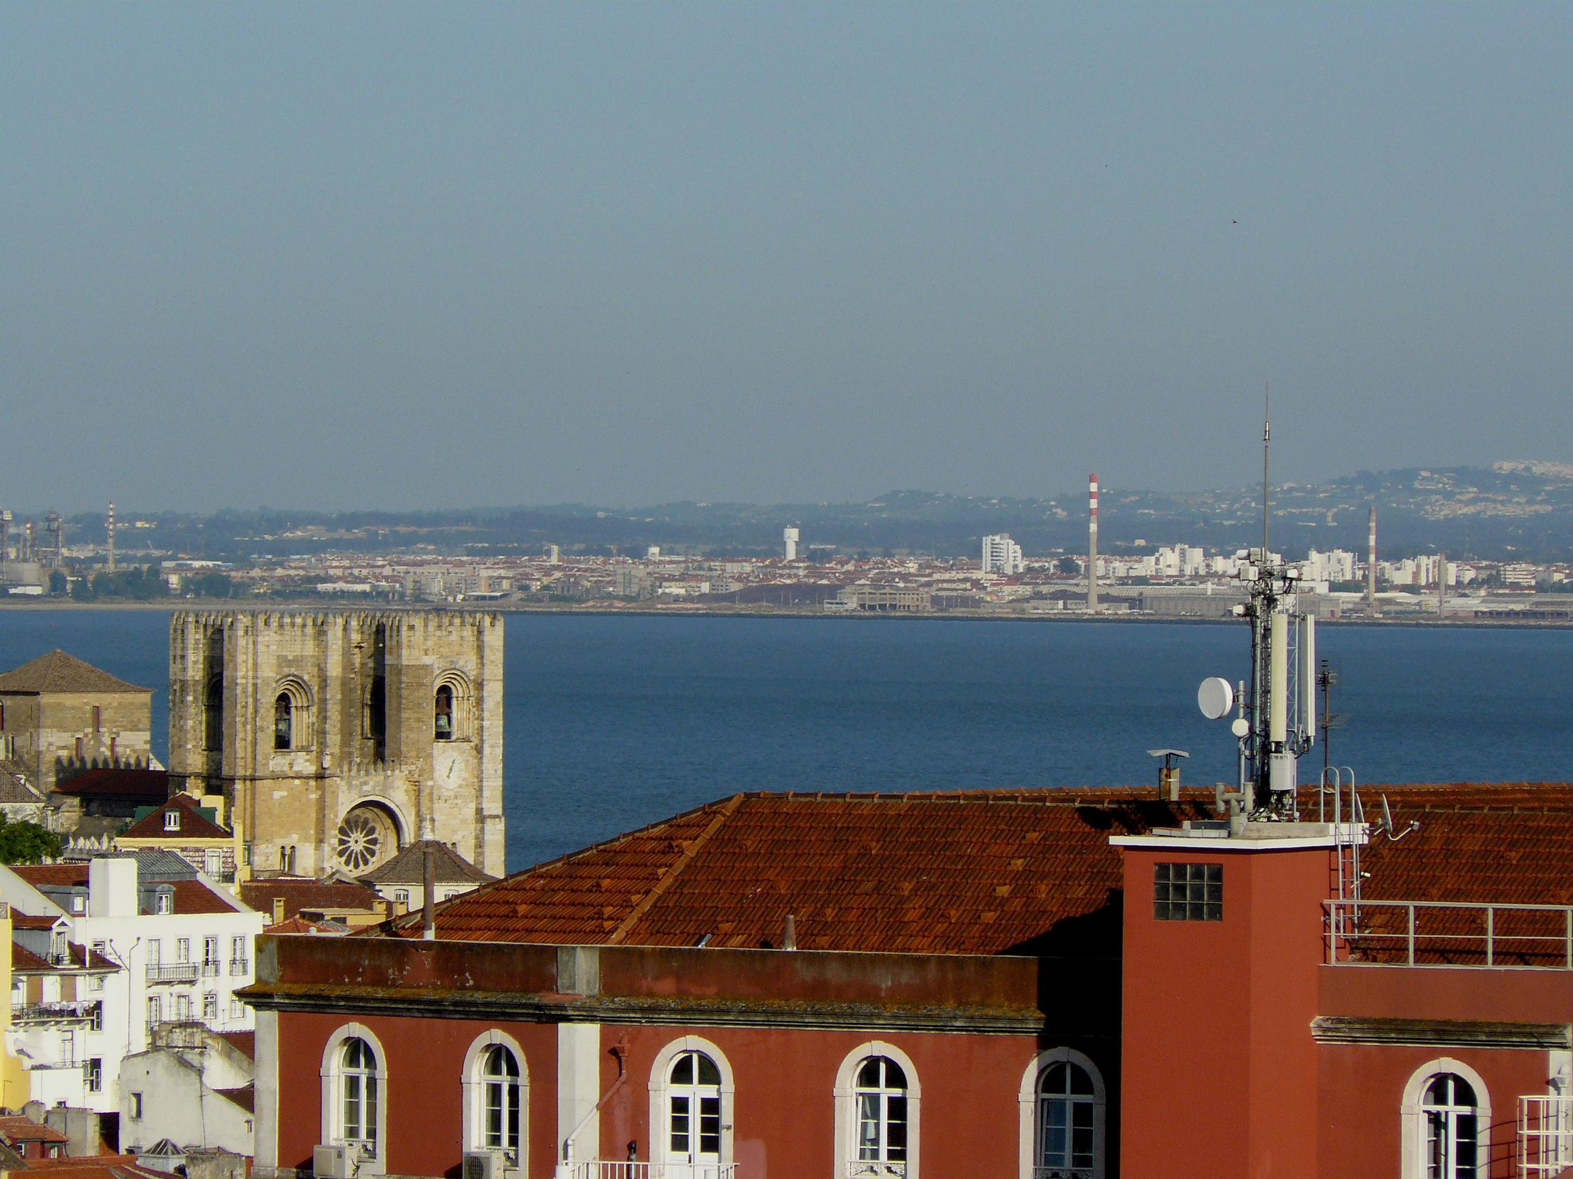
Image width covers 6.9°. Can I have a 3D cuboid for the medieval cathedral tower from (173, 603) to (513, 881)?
[{"bbox_3d":[-39.316,17.241,1140.000,29.500,31.000,10.000,0,1,-40],"label":"medieval cathedral tower"}]

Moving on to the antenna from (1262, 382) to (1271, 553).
[{"bbox_3d":[7.181,-1.810,195.000,0.090,2.650,0.090,1,0,0],"label":"antenna"}]

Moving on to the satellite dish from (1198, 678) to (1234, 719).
[{"bbox_3d":[6.450,1.635,195.000,0.230,0.640,0.640,0,1,-41],"label":"satellite dish"}]

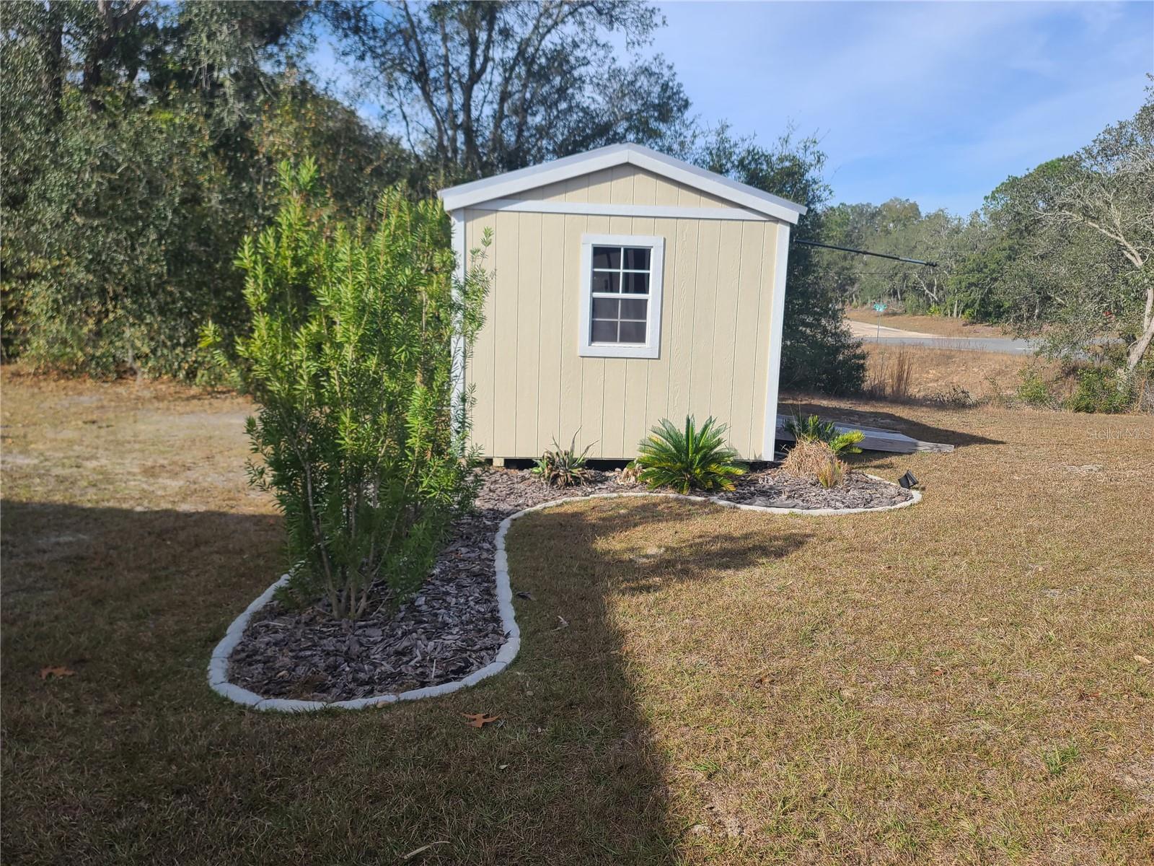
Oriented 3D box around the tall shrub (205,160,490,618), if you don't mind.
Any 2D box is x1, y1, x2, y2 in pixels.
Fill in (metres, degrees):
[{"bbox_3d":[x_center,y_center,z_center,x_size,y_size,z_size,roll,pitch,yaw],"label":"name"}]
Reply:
[{"bbox_3d":[-1.058,-0.180,3.919,1.320,2.160,1.250,1,9,-5],"label":"tall shrub"}]

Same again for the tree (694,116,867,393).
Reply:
[{"bbox_3d":[3.996,-3.333,16.202,3.700,5.300,3.500,1,9,-5],"label":"tree"}]

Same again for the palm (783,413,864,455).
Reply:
[{"bbox_3d":[2.436,0.049,8.254,0.850,0.580,0.800,1,9,-5],"label":"palm"}]

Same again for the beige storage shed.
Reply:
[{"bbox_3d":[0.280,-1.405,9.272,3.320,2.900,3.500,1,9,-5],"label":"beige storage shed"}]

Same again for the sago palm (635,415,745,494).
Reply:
[{"bbox_3d":[0.989,0.139,7.289,0.970,0.600,0.930,1,9,-5],"label":"sago palm"}]

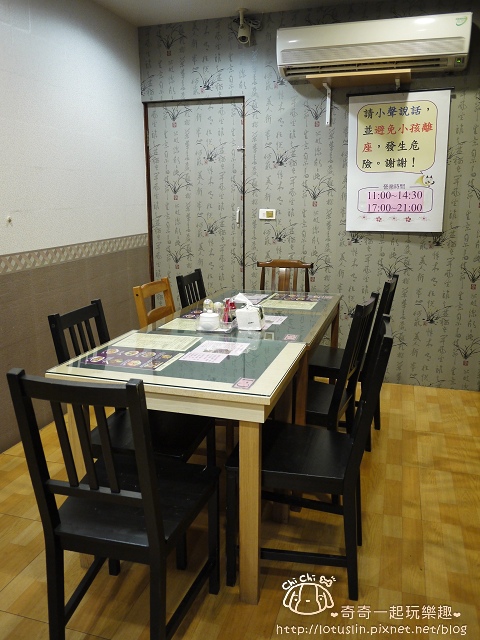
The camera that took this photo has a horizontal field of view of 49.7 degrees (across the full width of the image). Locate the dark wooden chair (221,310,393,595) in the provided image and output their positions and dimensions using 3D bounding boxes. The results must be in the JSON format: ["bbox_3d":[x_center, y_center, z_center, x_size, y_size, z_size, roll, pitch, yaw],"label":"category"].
[{"bbox_3d":[0.245,0.444,1.804,0.490,0.900,0.420,4,13,15],"label":"dark wooden chair"}]

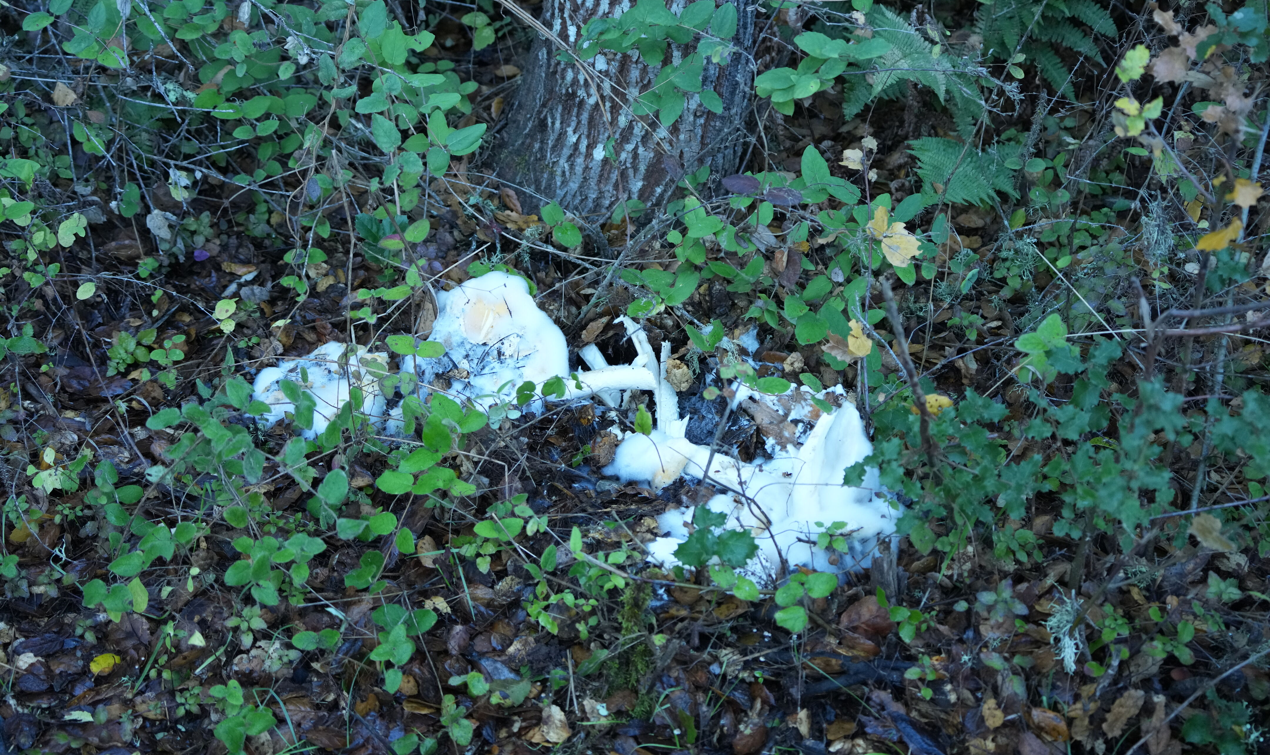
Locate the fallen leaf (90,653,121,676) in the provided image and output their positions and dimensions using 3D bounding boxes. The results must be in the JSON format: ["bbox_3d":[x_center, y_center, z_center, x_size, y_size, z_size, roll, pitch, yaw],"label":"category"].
[{"bbox_3d":[-0.615,0.332,2.502,0.034,0.010,0.034,-12,37,-17],"label":"fallen leaf"}]

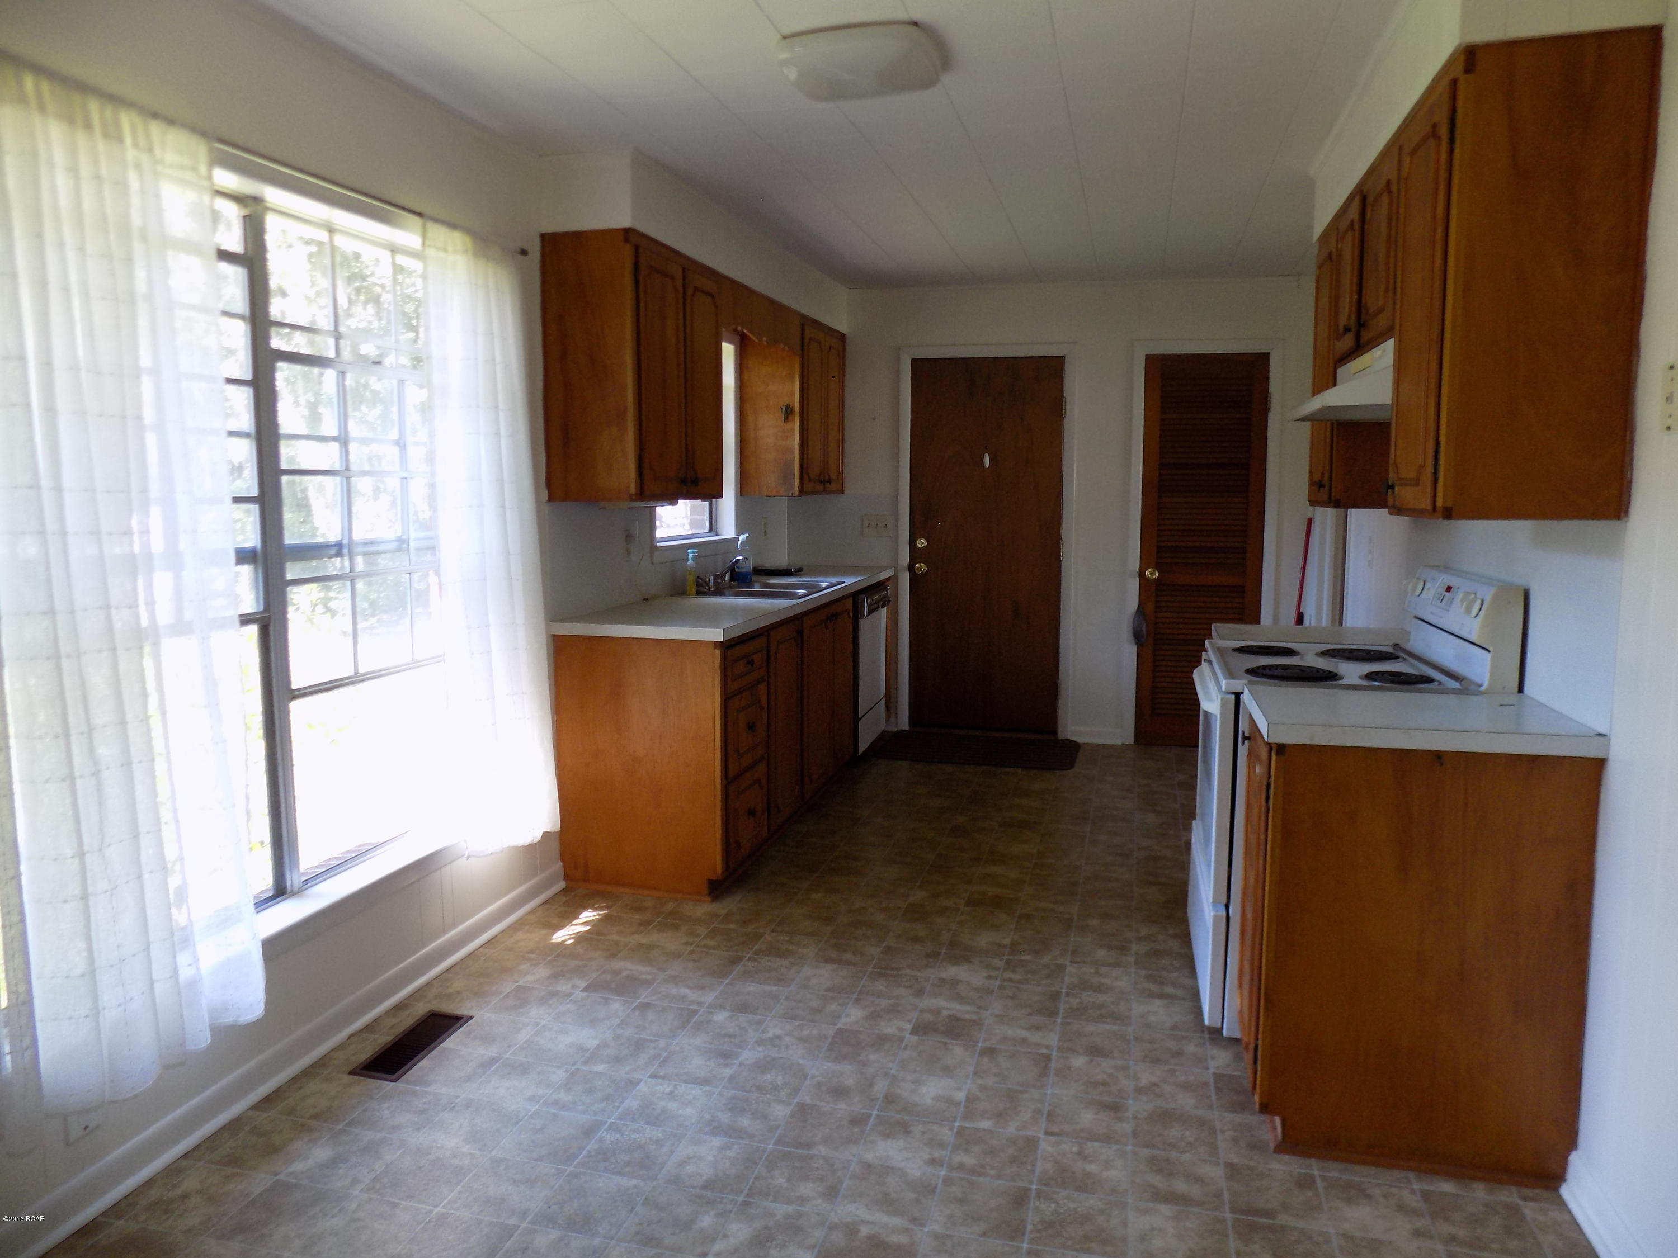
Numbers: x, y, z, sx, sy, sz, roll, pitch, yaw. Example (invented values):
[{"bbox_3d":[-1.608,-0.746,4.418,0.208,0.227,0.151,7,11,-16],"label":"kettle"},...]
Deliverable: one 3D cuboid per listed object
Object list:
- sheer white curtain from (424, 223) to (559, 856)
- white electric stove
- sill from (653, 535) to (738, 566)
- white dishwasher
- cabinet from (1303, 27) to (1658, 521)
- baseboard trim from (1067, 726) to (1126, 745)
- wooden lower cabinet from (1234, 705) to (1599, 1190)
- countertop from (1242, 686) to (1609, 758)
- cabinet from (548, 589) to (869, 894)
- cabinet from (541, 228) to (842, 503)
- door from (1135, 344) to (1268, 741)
[{"bbox_3d":[-1.009,-0.225,3.279,0.100,1.770,0.545,1,7,15],"label":"sheer white curtain"},{"bbox_3d":[1.275,0.423,2.962,0.659,1.132,0.750,1,7,15],"label":"white electric stove"},{"bbox_3d":[-0.657,-0.370,5.030,0.100,0.093,1.010,1,7,15],"label":"sill"},{"bbox_3d":[-0.100,0.201,5.840,0.596,0.840,0.625,1,7,15],"label":"white dishwasher"},{"bbox_3d":[1.444,-0.707,2.748,0.319,0.826,1.627,1,7,15],"label":"cabinet"},{"bbox_3d":[1.391,0.572,6.014,0.310,0.090,0.018,1,7,15],"label":"baseboard trim"},{"bbox_3d":[1.180,0.630,2.396,0.588,0.865,0.426,1,7,15],"label":"wooden lower cabinet"},{"bbox_3d":[1.177,0.184,2.323,0.578,0.039,0.457,1,7,15],"label":"countertop"},{"bbox_3d":[-0.428,0.353,4.636,0.616,0.879,1.849,1,7,15],"label":"cabinet"},{"bbox_3d":[-0.460,-1.014,4.911,0.350,0.863,2.682,1,7,15],"label":"cabinet"},{"bbox_3d":[1.871,-0.390,5.778,0.599,2.035,0.040,1,7,15],"label":"door"}]

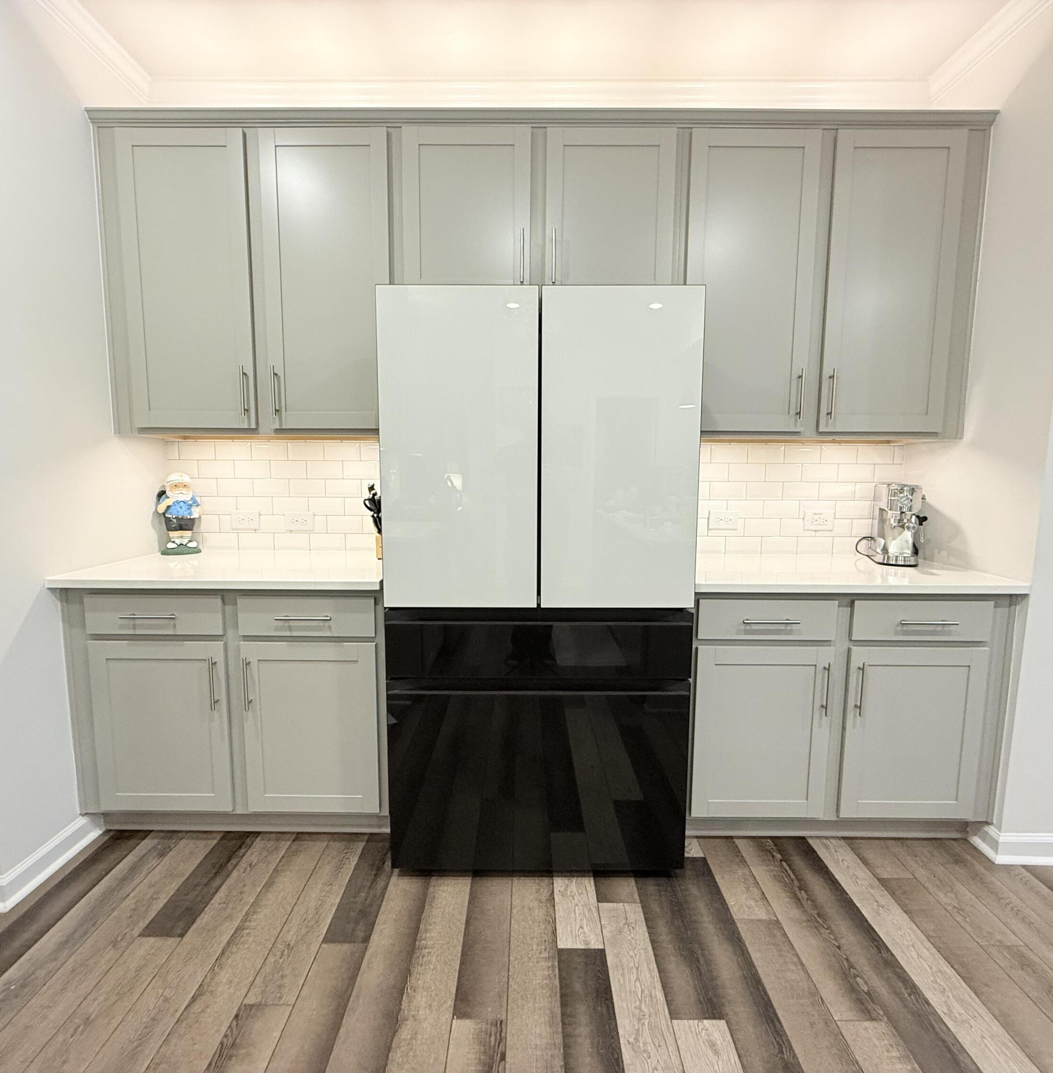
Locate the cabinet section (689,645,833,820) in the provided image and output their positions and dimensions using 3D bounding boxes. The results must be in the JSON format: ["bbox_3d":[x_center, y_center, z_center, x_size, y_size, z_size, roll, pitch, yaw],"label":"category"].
[{"bbox_3d":[0.763,0.608,2.115,0.445,0.580,0.500,0,6,0],"label":"cabinet section"}]

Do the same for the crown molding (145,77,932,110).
[{"bbox_3d":[0.042,-1.735,2.263,3.120,0.085,0.070,0,6,0],"label":"crown molding"}]

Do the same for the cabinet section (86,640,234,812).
[{"bbox_3d":[-1.185,0.597,2.132,0.445,0.580,0.500,0,6,0],"label":"cabinet section"}]

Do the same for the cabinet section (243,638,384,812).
[{"bbox_3d":[-0.697,0.600,2.128,0.445,0.580,0.500,0,6,0],"label":"cabinet section"}]

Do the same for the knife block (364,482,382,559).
[{"bbox_3d":[-0.555,-0.071,2.346,0.130,0.316,0.200,0,6,0],"label":"knife block"}]

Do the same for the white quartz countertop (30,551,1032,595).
[{"bbox_3d":[0.030,0.125,2.175,3.135,0.030,0.657,0,6,0],"label":"white quartz countertop"}]

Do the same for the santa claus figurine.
[{"bbox_3d":[-1.445,-0.093,2.410,0.170,0.335,0.125,-3,7,-24],"label":"santa claus figurine"}]

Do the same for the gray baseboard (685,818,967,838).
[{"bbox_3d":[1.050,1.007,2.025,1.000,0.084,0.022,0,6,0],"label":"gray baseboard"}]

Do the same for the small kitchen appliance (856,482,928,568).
[{"bbox_3d":[1.444,-0.053,2.319,0.170,0.310,0.280,2,7,15],"label":"small kitchen appliance"}]

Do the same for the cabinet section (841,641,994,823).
[{"bbox_3d":[1.248,0.611,2.111,0.445,0.580,0.500,0,6,0],"label":"cabinet section"}]

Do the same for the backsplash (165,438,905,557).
[{"bbox_3d":[0.033,-0.163,2.473,3.133,0.475,0.012,0,6,0],"label":"backsplash"}]

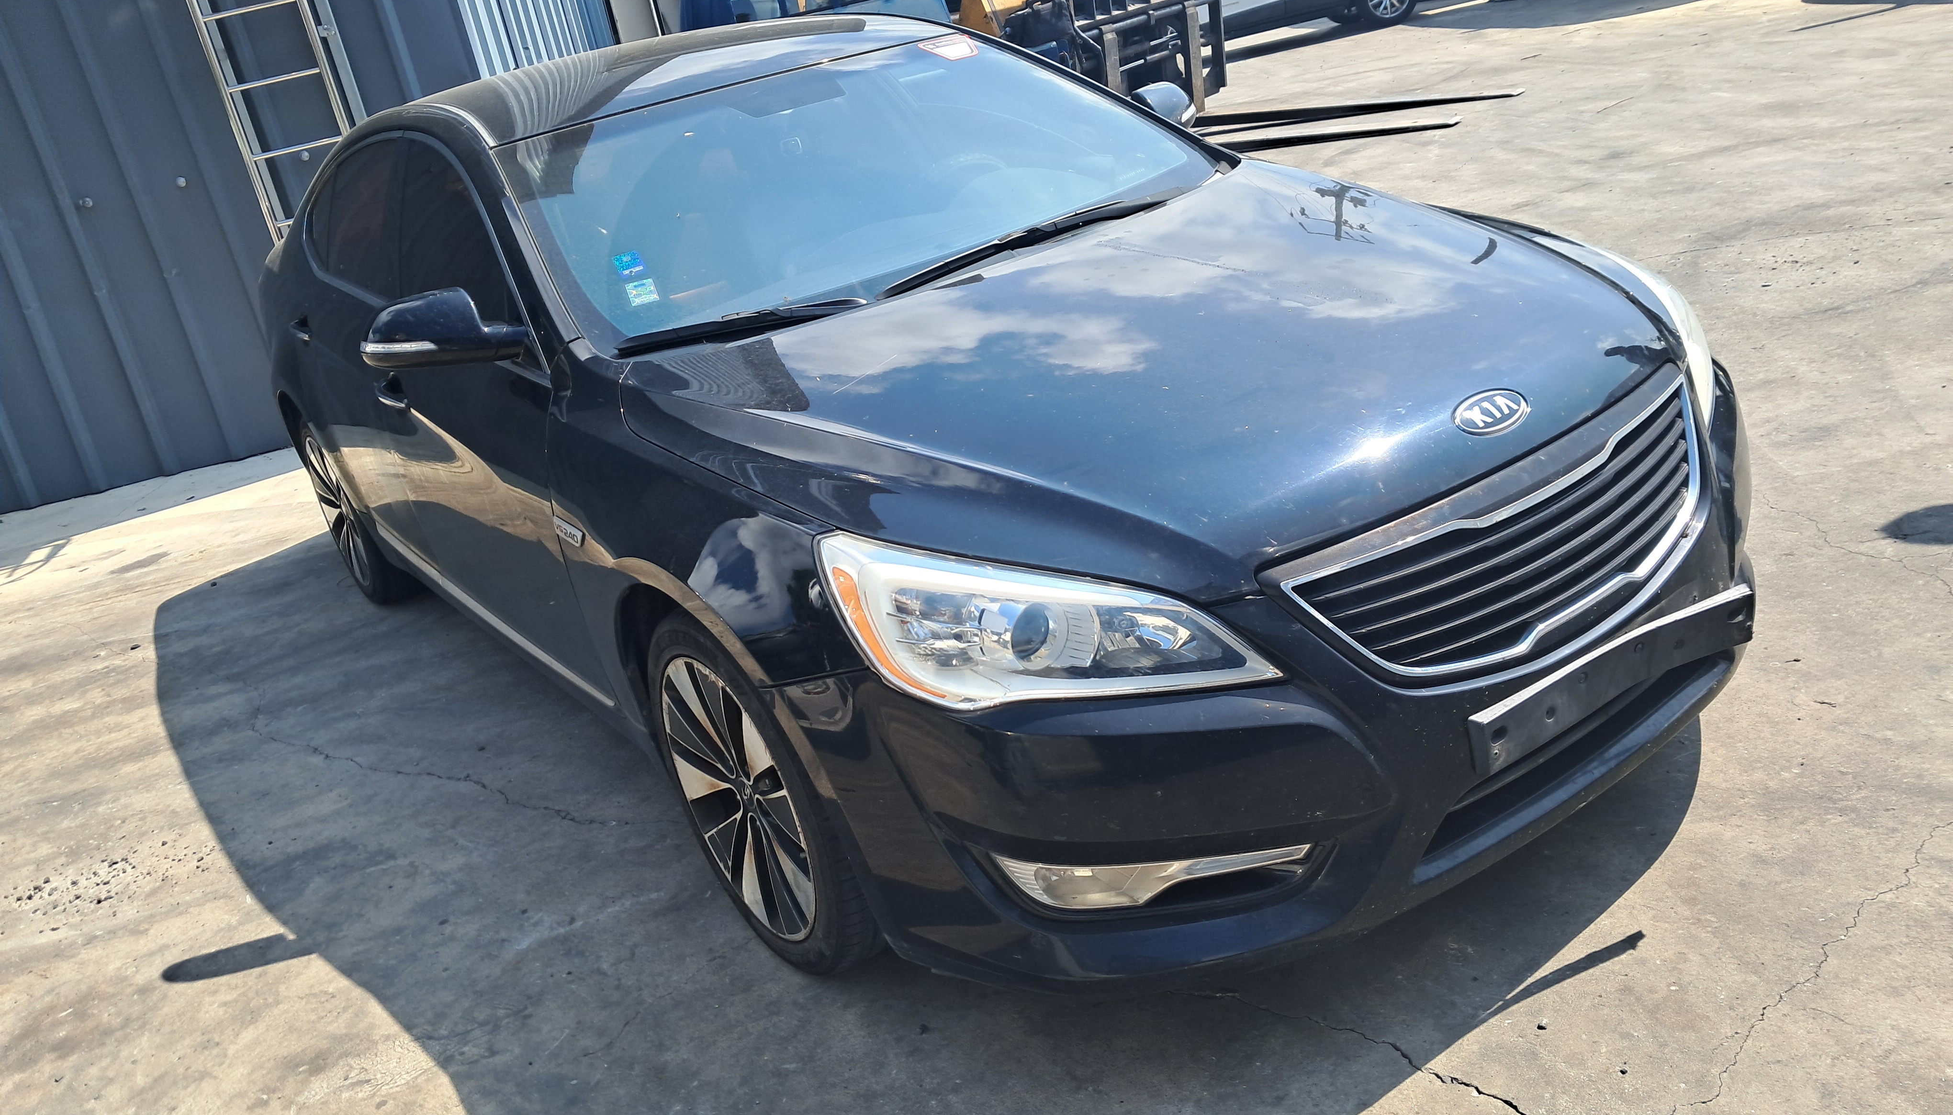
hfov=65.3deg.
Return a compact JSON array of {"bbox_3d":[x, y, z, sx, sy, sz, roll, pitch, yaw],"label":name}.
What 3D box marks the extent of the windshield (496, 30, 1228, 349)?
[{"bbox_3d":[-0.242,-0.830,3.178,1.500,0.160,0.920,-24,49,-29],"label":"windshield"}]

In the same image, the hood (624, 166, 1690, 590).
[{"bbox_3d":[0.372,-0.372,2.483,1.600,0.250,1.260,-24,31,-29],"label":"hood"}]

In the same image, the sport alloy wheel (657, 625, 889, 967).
[{"bbox_3d":[-0.294,0.350,2.476,0.240,0.665,0.665,-24,23,-29],"label":"sport alloy wheel"}]

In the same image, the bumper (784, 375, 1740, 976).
[{"bbox_3d":[0.669,0.087,2.324,1.840,0.560,0.740,-24,23,-29],"label":"bumper"}]

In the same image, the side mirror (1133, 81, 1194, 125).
[{"bbox_3d":[0.506,-1.083,3.677,0.240,0.160,0.200,-24,23,-29],"label":"side mirror"}]

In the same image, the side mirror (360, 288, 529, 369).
[{"bbox_3d":[-0.989,-0.424,2.789,0.240,0.160,0.200,-24,23,-29],"label":"side mirror"}]

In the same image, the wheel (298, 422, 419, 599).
[{"bbox_3d":[-1.890,-0.176,4.772,0.240,0.665,0.665,-24,23,-29],"label":"wheel"}]

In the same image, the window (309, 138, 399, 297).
[{"bbox_3d":[-1.570,-0.847,3.819,0.100,0.400,1.100,1,10,-35],"label":"window"}]

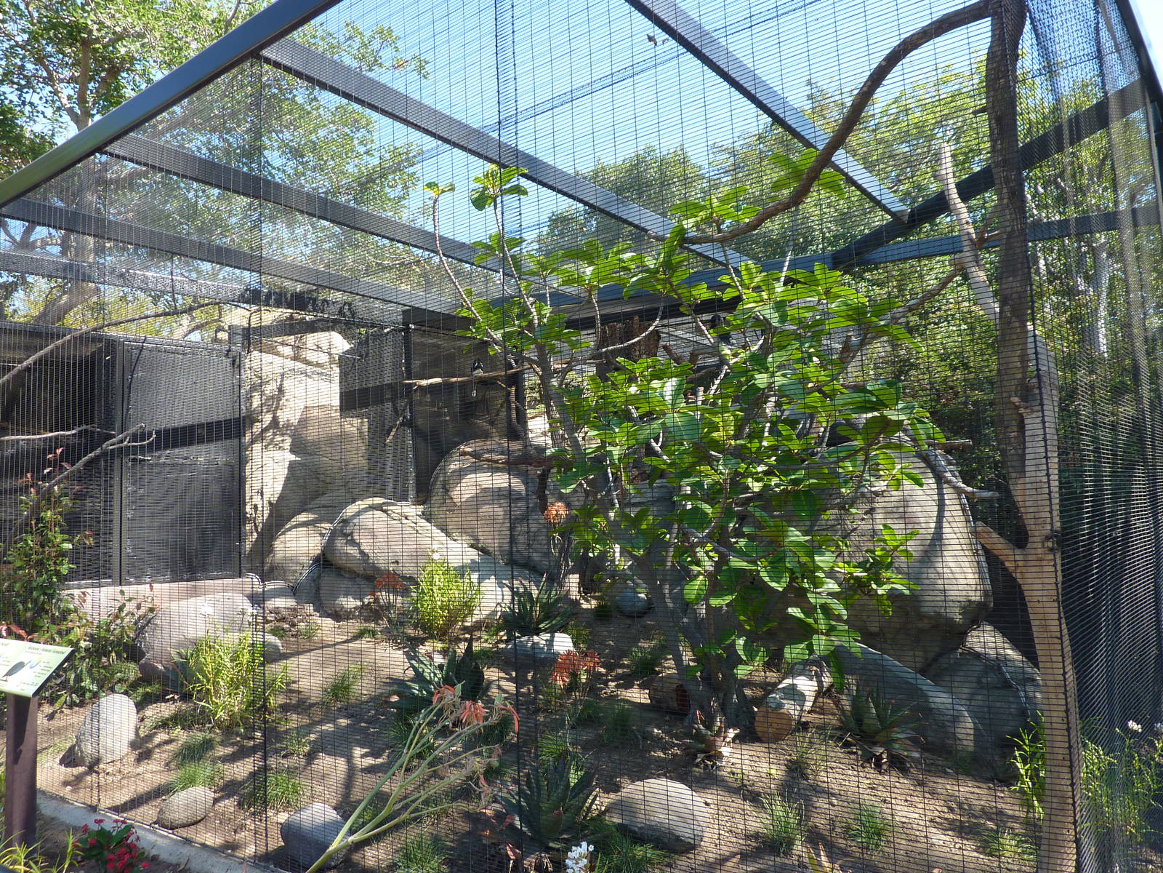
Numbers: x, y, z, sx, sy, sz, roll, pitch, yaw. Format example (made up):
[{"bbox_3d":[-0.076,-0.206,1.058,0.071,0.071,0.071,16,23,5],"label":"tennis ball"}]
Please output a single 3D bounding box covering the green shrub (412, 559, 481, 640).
[{"bbox_3d":[-1.102,1.303,6.832,0.541,0.614,0.514,-2,-5,0],"label":"green shrub"}]

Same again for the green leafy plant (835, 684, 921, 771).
[{"bbox_3d":[1.549,1.507,4.425,0.430,0.386,0.408,-2,-5,0],"label":"green leafy plant"}]

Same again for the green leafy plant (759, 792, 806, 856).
[{"bbox_3d":[0.724,1.389,3.056,0.170,0.180,0.160,-4,-5,12],"label":"green leafy plant"}]

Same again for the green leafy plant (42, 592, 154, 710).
[{"bbox_3d":[-3.595,1.558,6.263,0.815,0.774,0.652,0,-6,-30],"label":"green leafy plant"}]

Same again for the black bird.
[{"bbox_3d":[-0.784,-0.436,6.300,0.110,0.285,0.150,-1,-5,-21],"label":"black bird"}]

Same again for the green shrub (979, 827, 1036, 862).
[{"bbox_3d":[1.431,1.345,2.835,0.190,0.085,0.170,-5,-6,25],"label":"green shrub"}]

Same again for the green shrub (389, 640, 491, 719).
[{"bbox_3d":[-0.884,1.500,5.226,0.613,0.425,0.564,-1,-4,-10],"label":"green shrub"}]

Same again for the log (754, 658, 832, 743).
[{"bbox_3d":[1.064,1.292,4.155,0.190,0.220,0.620,-6,-6,35],"label":"log"}]

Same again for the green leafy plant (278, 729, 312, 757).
[{"bbox_3d":[-1.575,1.673,4.618,0.180,0.120,0.170,-1,-5,-19],"label":"green leafy plant"}]

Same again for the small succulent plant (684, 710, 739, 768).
[{"bbox_3d":[0.610,1.430,3.976,0.246,0.235,0.226,-3,-4,8],"label":"small succulent plant"}]

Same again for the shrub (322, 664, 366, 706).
[{"bbox_3d":[-1.604,1.670,5.673,0.291,0.250,0.268,-1,-4,-16],"label":"shrub"}]

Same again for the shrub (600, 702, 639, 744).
[{"bbox_3d":[0.211,1.575,4.681,0.218,0.192,0.207,-2,-5,0],"label":"shrub"}]

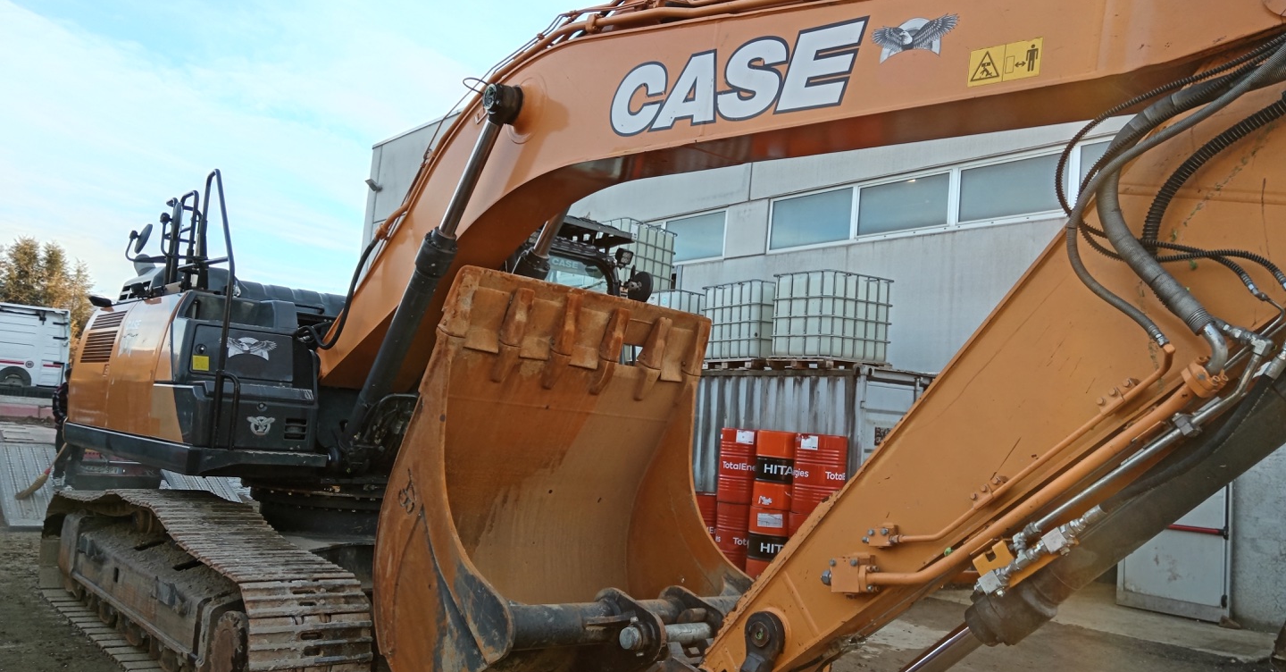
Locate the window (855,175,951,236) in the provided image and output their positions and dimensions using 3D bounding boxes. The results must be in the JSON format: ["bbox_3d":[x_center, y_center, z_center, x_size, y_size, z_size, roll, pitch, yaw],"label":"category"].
[{"bbox_3d":[3.959,-1.989,15.352,0.080,0.774,1.681,9,-7,-38],"label":"window"}]

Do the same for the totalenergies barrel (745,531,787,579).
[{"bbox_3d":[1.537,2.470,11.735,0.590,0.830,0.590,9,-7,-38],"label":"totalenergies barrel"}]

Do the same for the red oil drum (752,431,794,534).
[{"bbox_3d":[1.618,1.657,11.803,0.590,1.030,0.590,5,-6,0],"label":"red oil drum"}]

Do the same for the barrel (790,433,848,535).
[{"bbox_3d":[1.994,1.620,11.337,0.590,1.000,0.590,5,-6,0],"label":"barrel"}]

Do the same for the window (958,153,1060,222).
[{"bbox_3d":[5.118,-2.045,13.918,0.080,0.755,1.662,9,-7,-38],"label":"window"}]

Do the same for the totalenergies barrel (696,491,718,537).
[{"bbox_3d":[0.865,2.496,12.828,0.580,0.860,0.580,9,-7,-38],"label":"totalenergies barrel"}]

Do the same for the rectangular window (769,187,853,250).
[{"bbox_3d":[2.788,-1.937,16.801,0.080,0.864,1.794,9,-7,-38],"label":"rectangular window"}]

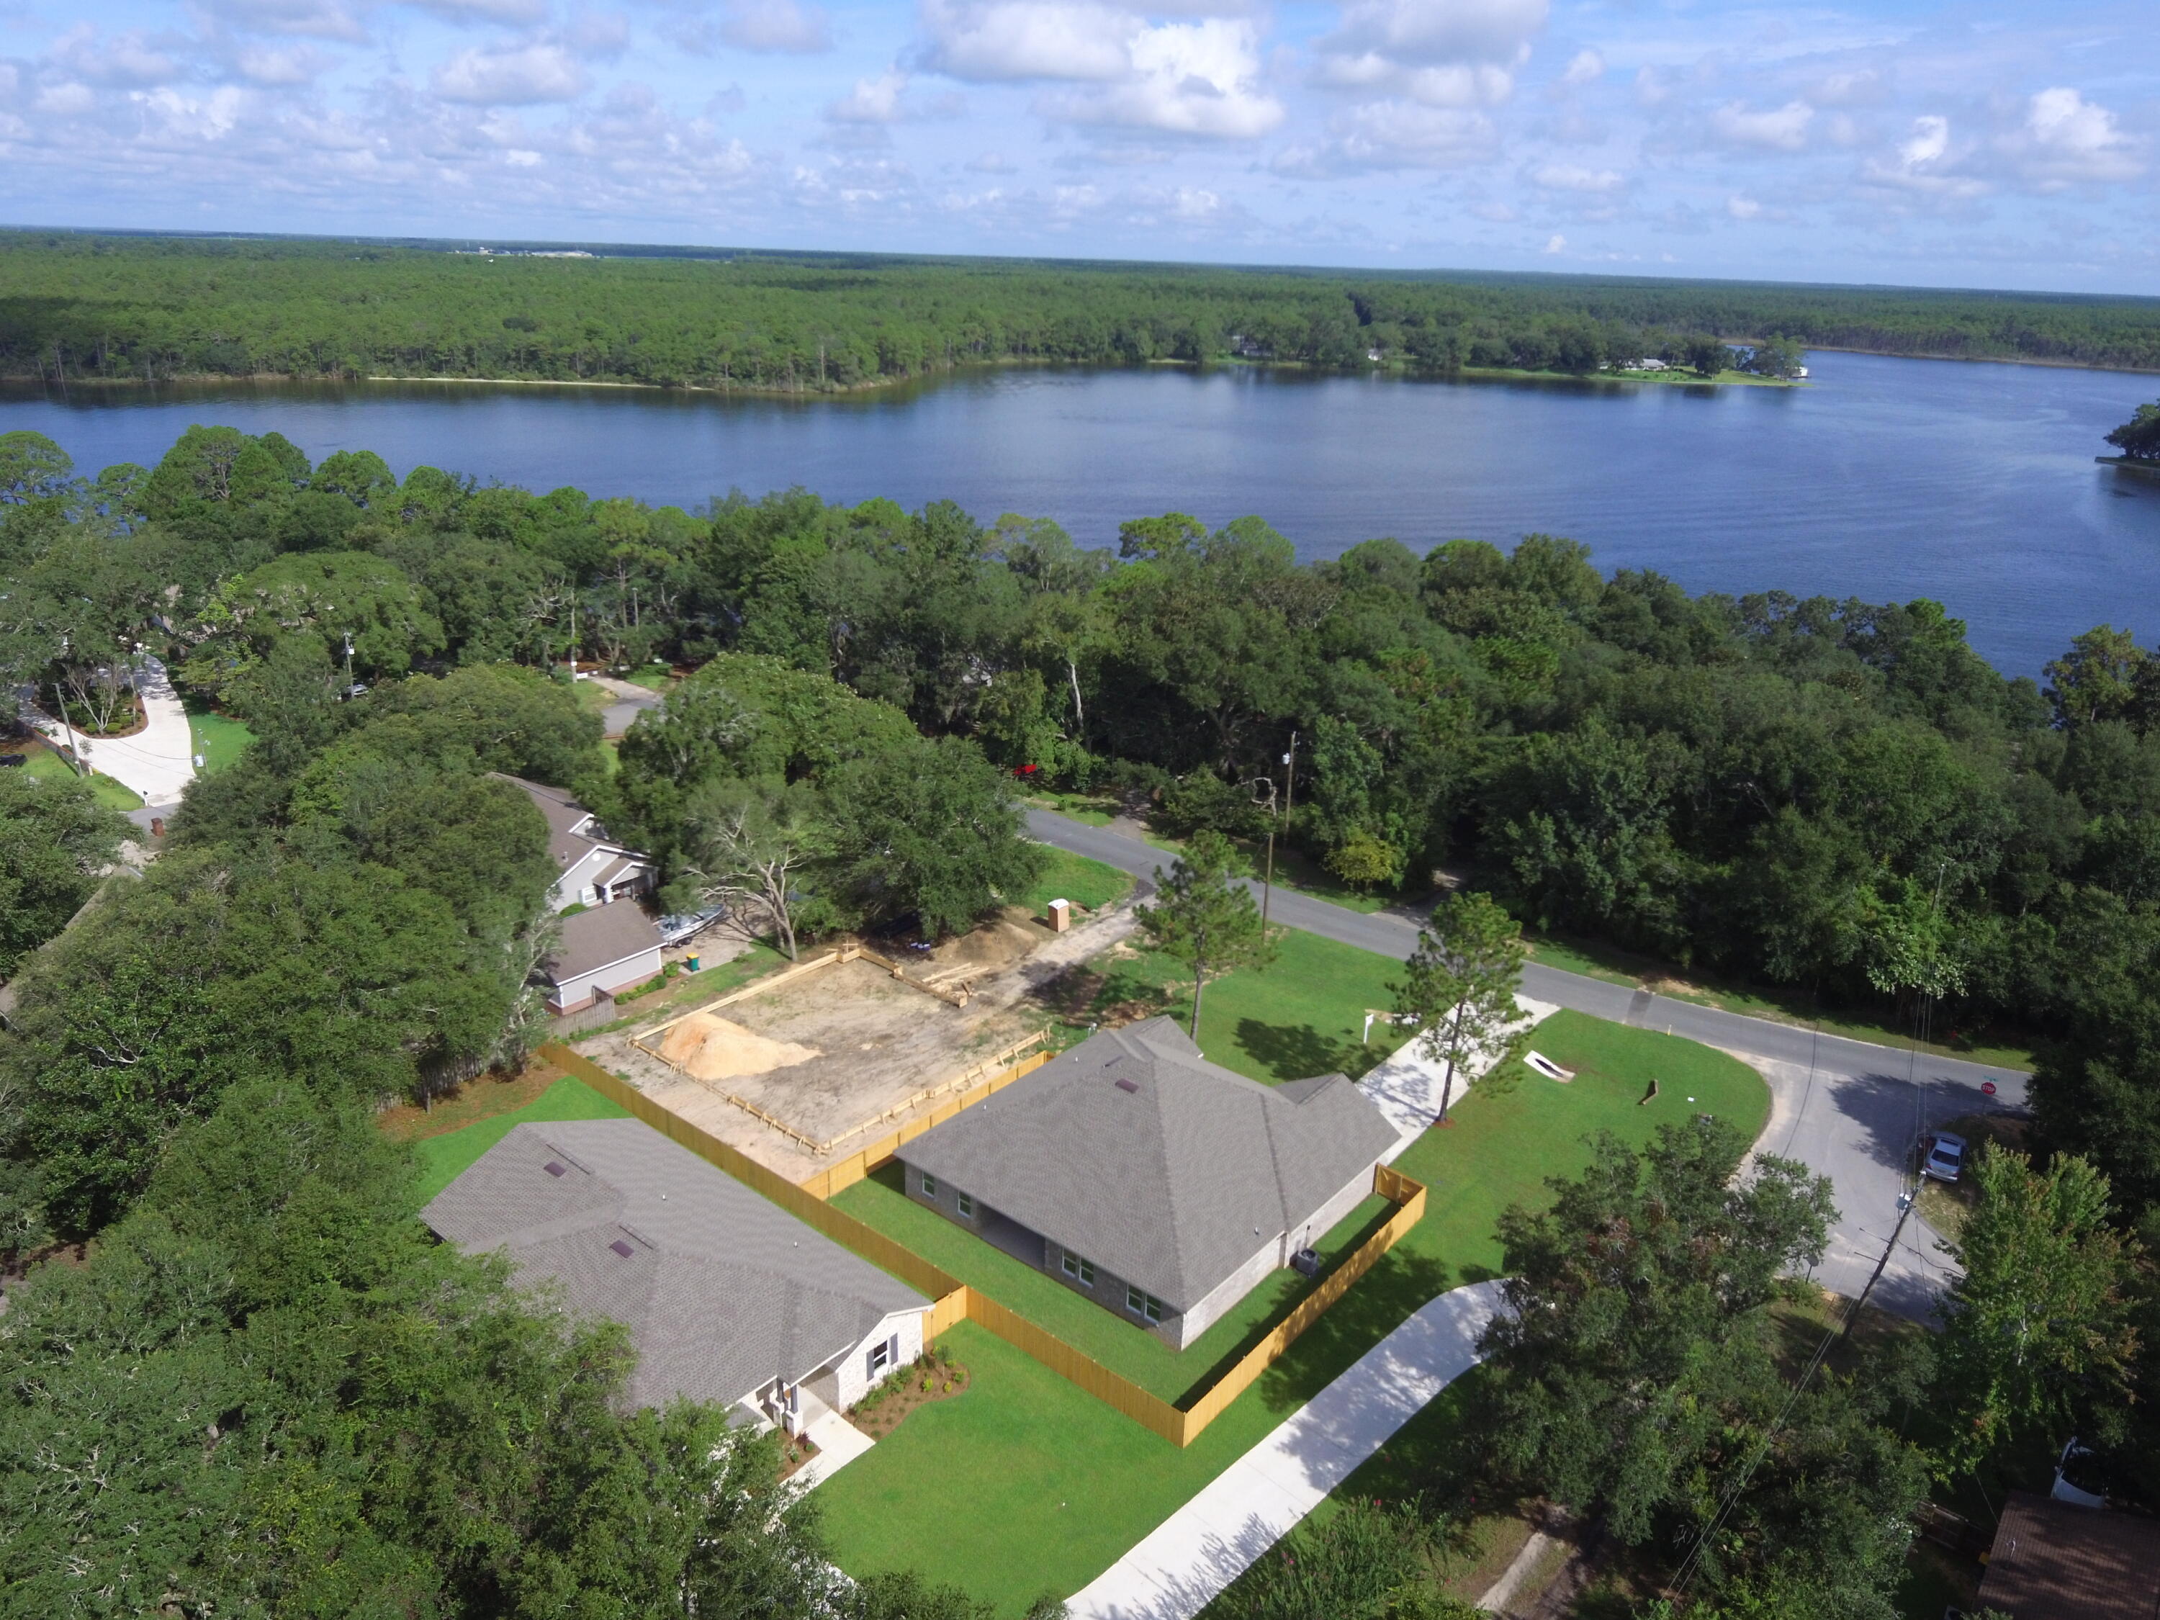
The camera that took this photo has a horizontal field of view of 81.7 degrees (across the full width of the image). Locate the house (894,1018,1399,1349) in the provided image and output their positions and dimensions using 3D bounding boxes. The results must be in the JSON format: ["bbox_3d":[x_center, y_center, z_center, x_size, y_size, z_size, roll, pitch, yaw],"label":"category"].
[{"bbox_3d":[3.963,16.057,63.610,17.705,7.333,18.124,21,30,36],"label":"house"}]

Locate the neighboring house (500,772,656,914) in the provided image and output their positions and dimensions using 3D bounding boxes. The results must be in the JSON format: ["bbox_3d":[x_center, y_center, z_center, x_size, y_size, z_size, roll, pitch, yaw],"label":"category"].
[{"bbox_3d":[-39.574,1.985,94.007,17.810,5.867,9.114,21,30,36],"label":"neighboring house"}]

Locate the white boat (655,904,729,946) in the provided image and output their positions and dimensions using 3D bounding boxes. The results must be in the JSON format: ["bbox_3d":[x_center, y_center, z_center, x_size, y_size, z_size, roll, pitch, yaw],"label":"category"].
[{"bbox_3d":[-26.720,7.954,86.130,2.200,1.886,5.762,19,29,34],"label":"white boat"}]

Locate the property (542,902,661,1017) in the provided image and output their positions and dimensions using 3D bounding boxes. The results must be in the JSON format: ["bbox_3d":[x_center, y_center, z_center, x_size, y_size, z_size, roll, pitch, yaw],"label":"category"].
[{"bbox_3d":[-32.180,8.821,80.806,7.648,4.505,7.438,21,30,36],"label":"property"}]

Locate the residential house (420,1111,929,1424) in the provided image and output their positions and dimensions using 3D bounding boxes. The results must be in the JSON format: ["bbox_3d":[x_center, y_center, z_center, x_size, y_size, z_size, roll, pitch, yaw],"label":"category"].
[{"bbox_3d":[-19.188,19.791,54.036,21.371,6.914,14.038,21,30,36],"label":"residential house"}]

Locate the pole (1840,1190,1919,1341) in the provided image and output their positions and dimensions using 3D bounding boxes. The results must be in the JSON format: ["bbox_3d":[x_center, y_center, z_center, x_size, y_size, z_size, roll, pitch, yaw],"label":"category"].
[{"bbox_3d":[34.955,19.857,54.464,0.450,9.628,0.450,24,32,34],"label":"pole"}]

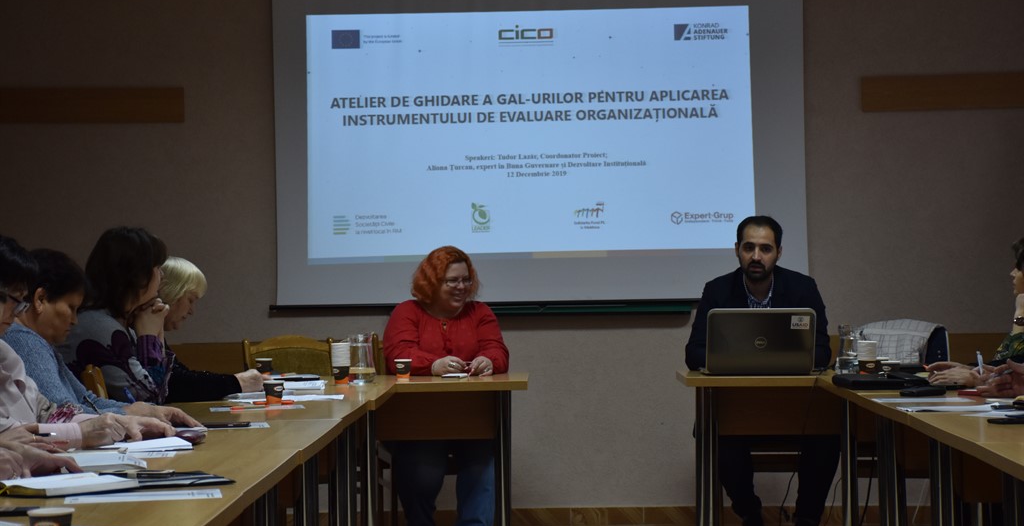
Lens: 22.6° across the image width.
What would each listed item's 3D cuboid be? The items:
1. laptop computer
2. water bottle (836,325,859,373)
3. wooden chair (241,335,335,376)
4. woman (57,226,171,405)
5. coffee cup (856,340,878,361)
[{"bbox_3d":[0.976,0.308,10.021,0.415,0.255,0.350,-1,0,0],"label":"laptop computer"},{"bbox_3d":[1.297,0.334,9.860,0.100,0.192,0.100,-1,0,-11],"label":"water bottle"},{"bbox_3d":[-0.905,0.740,10.300,0.440,0.900,0.500,-1,0,-2],"label":"wooden chair"},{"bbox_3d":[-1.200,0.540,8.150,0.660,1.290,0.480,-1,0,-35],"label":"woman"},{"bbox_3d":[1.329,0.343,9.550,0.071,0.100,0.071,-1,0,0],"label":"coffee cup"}]

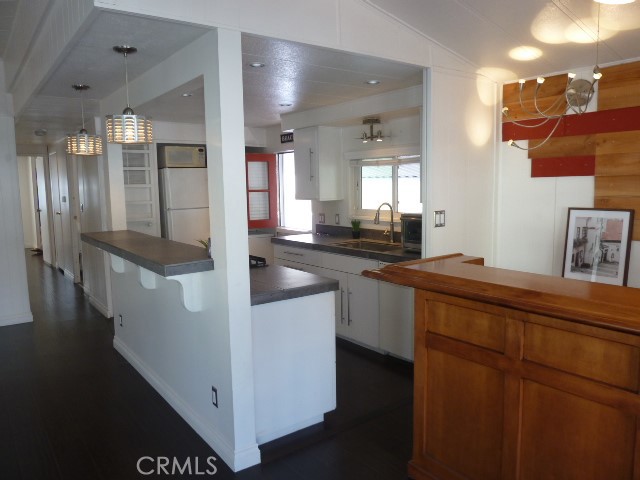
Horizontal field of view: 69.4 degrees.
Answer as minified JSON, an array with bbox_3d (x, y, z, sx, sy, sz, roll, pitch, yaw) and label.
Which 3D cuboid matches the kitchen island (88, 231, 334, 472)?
[{"bbox_3d":[-0.946,0.542,3.373,1.020,1.122,2.255,-7,9,-37],"label":"kitchen island"}]

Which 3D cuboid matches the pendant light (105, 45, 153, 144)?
[{"bbox_3d":[-1.022,-0.765,2.454,0.252,0.498,0.252,-7,9,-37],"label":"pendant light"}]

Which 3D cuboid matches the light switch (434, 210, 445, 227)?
[{"bbox_3d":[0.849,-0.148,3.265,0.117,0.115,0.012,-7,9,-37],"label":"light switch"}]

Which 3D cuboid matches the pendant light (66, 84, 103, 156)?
[{"bbox_3d":[-1.753,-0.875,3.416,0.252,0.498,0.252,-7,9,-37],"label":"pendant light"}]

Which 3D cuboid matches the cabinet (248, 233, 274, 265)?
[{"bbox_3d":[-0.944,0.320,5.963,0.574,0.906,0.604,-7,9,-37],"label":"cabinet"}]

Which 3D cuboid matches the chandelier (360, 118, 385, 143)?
[{"bbox_3d":[0.474,-0.993,4.228,0.131,0.196,0.272,-7,9,-37],"label":"chandelier"}]

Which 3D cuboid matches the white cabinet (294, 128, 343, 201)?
[{"bbox_3d":[-0.008,-0.788,4.810,0.317,0.739,0.403,-7,9,-37],"label":"white cabinet"}]

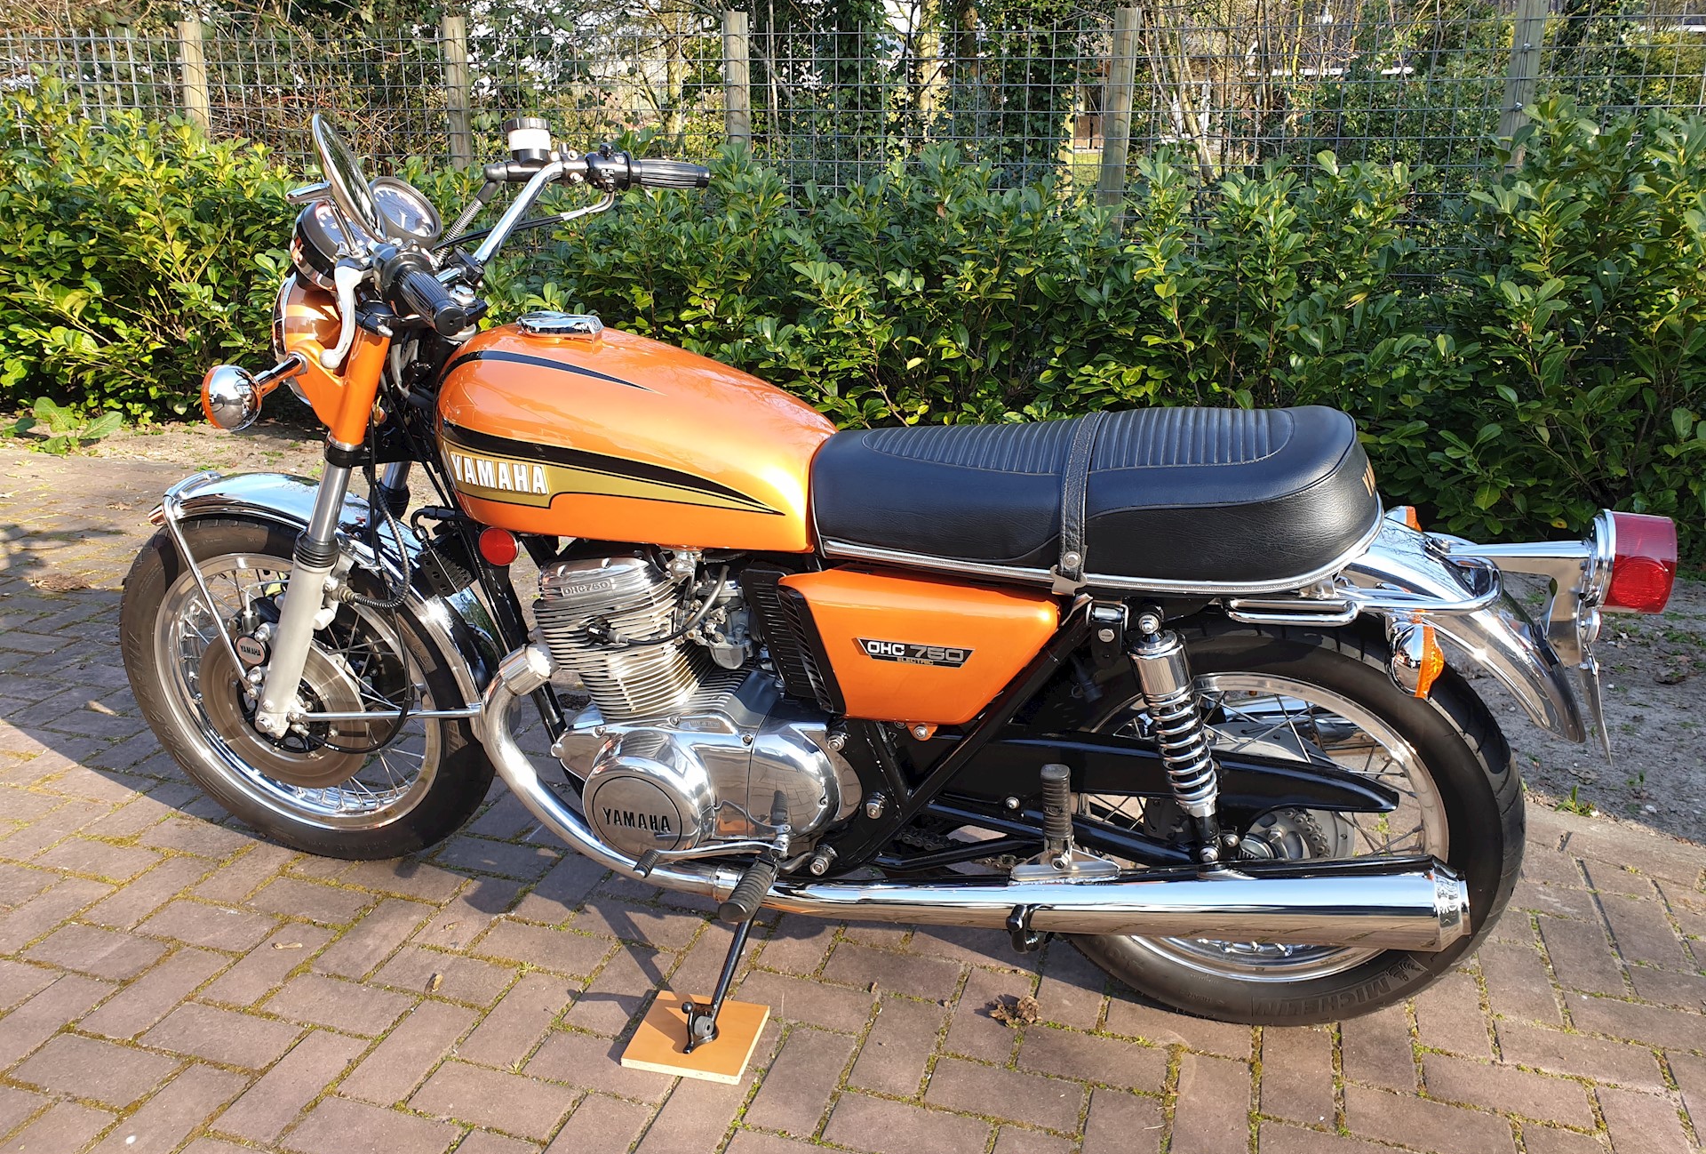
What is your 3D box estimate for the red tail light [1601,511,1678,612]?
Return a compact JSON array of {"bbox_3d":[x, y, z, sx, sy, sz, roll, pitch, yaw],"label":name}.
[{"bbox_3d":[0.879,-0.017,1.429,0.070,0.110,0.112,2,24,18],"label":"red tail light"}]

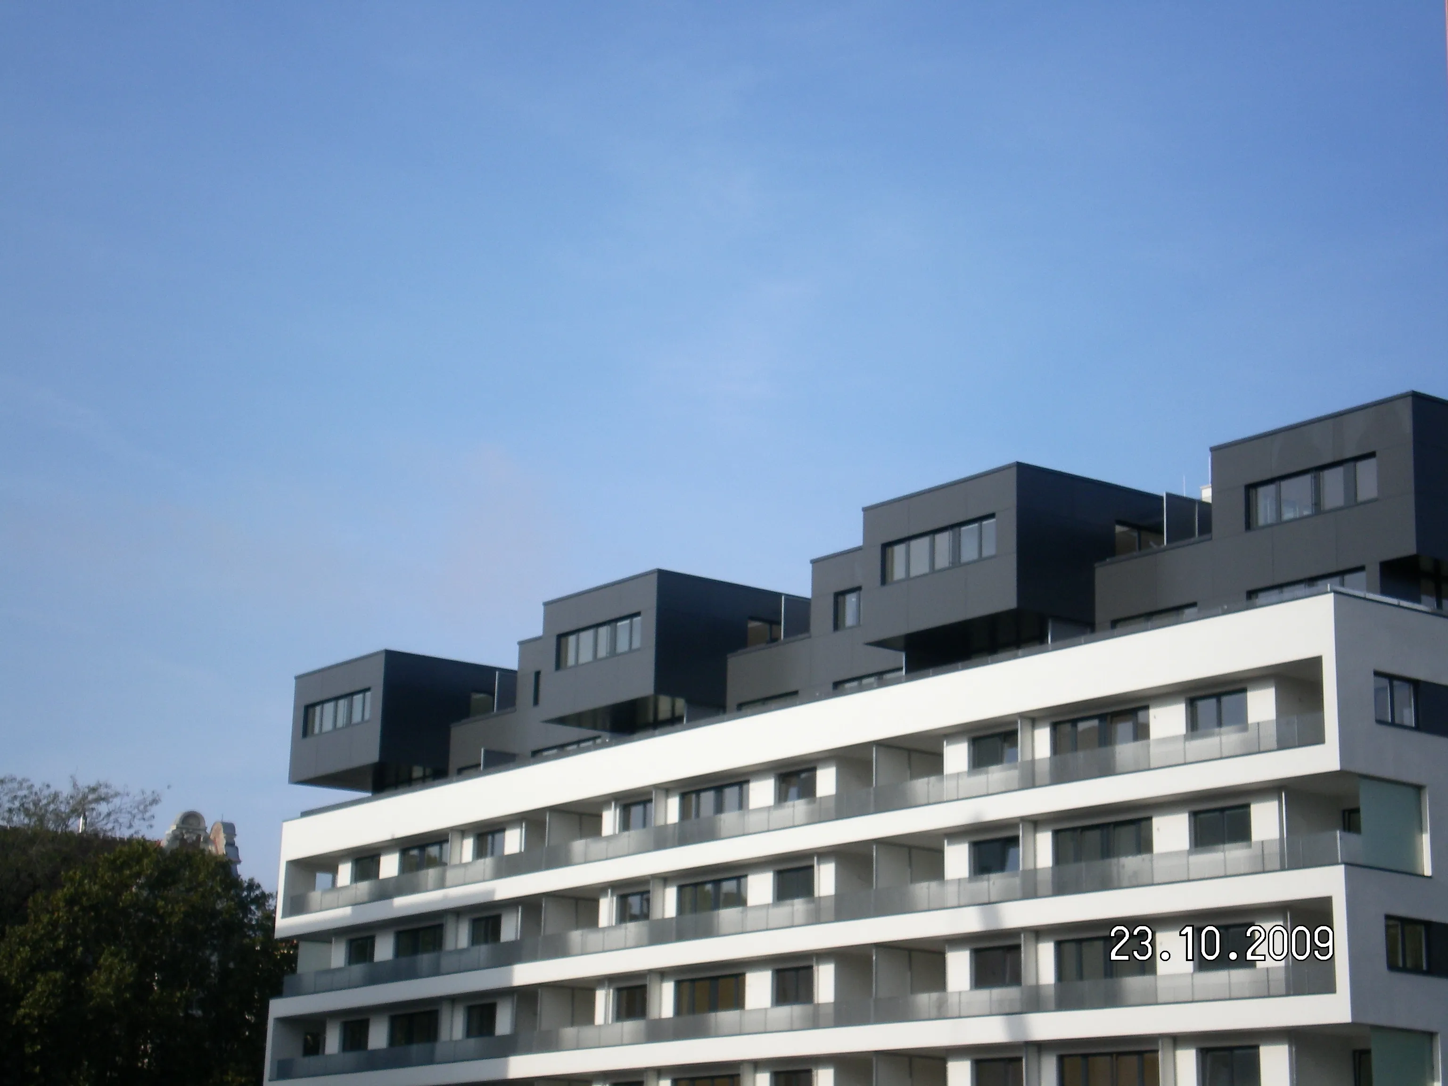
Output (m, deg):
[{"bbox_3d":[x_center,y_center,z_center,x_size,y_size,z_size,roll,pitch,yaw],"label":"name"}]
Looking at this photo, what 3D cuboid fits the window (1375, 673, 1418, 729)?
[{"bbox_3d":[16.398,3.890,69.267,1.633,1.237,0.150,12,-18,-36],"label":"window"}]

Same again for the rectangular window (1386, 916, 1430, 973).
[{"bbox_3d":[16.536,9.741,68.804,1.505,1.280,0.120,12,-18,-36],"label":"rectangular window"}]

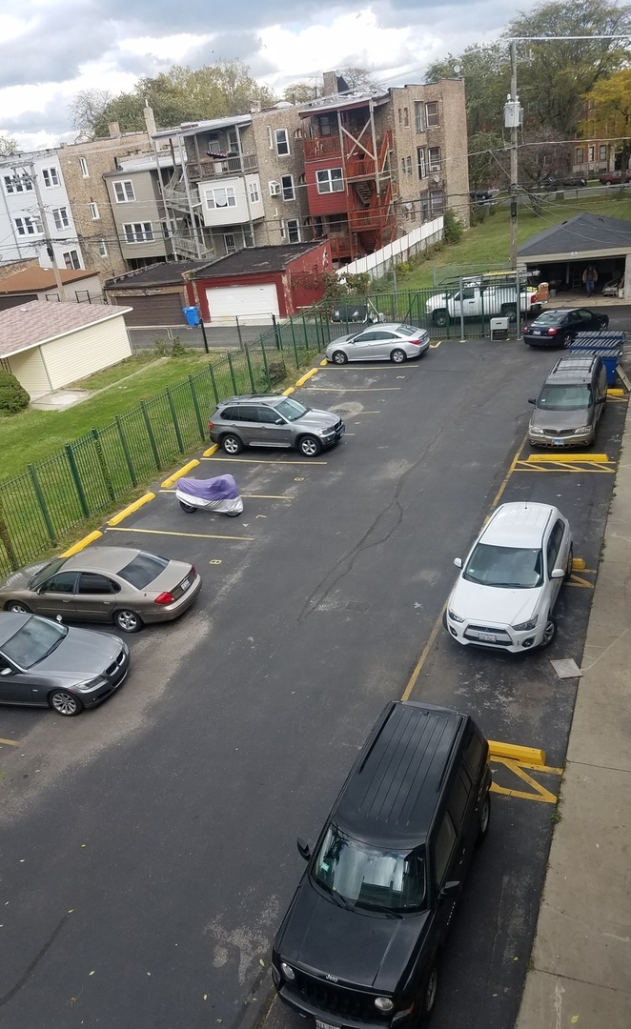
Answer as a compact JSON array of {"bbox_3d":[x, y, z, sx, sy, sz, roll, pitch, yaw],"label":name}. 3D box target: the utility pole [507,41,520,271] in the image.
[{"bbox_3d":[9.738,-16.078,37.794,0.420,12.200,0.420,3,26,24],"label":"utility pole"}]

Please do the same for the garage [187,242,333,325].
[{"bbox_3d":[-3.239,-15.519,51.269,6.500,3.500,8.000,3,27,24],"label":"garage"}]

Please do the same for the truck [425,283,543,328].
[{"bbox_3d":[8.694,-10.796,38.949,5.750,2.000,2.020,2,26,22],"label":"truck"}]

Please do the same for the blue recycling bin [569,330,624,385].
[{"bbox_3d":[10.449,-5.776,28.766,1.800,1.150,3.500,3,27,24],"label":"blue recycling bin"}]

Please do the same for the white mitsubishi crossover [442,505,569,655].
[{"bbox_3d":[3.885,1.095,15.106,1.780,1.630,4.295,4,26,25],"label":"white mitsubishi crossover"}]

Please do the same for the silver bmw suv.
[{"bbox_3d":[-1.290,-3.137,26.066,4.860,1.760,1.930,3,27,24],"label":"silver bmw suv"}]

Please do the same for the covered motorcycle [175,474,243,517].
[{"bbox_3d":[-2.968,-0.567,21.734,2.120,1.200,0.780,4,28,26],"label":"covered motorcycle"}]

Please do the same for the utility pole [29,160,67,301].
[{"bbox_3d":[-17.033,-17.098,50.097,0.360,10.650,0.360,3,26,24],"label":"utility pole"}]

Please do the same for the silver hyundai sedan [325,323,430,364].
[{"bbox_3d":[2.798,-7.750,34.834,4.820,1.470,1.835,3,26,24],"label":"silver hyundai sedan"}]

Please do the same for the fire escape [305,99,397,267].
[{"bbox_3d":[2.824,-23.092,55.897,5.200,11.100,4.300,3,26,24],"label":"fire escape"}]

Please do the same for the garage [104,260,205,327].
[{"bbox_3d":[-9.636,-15.350,53.169,6.400,3.300,6.900,3,27,24],"label":"garage"}]

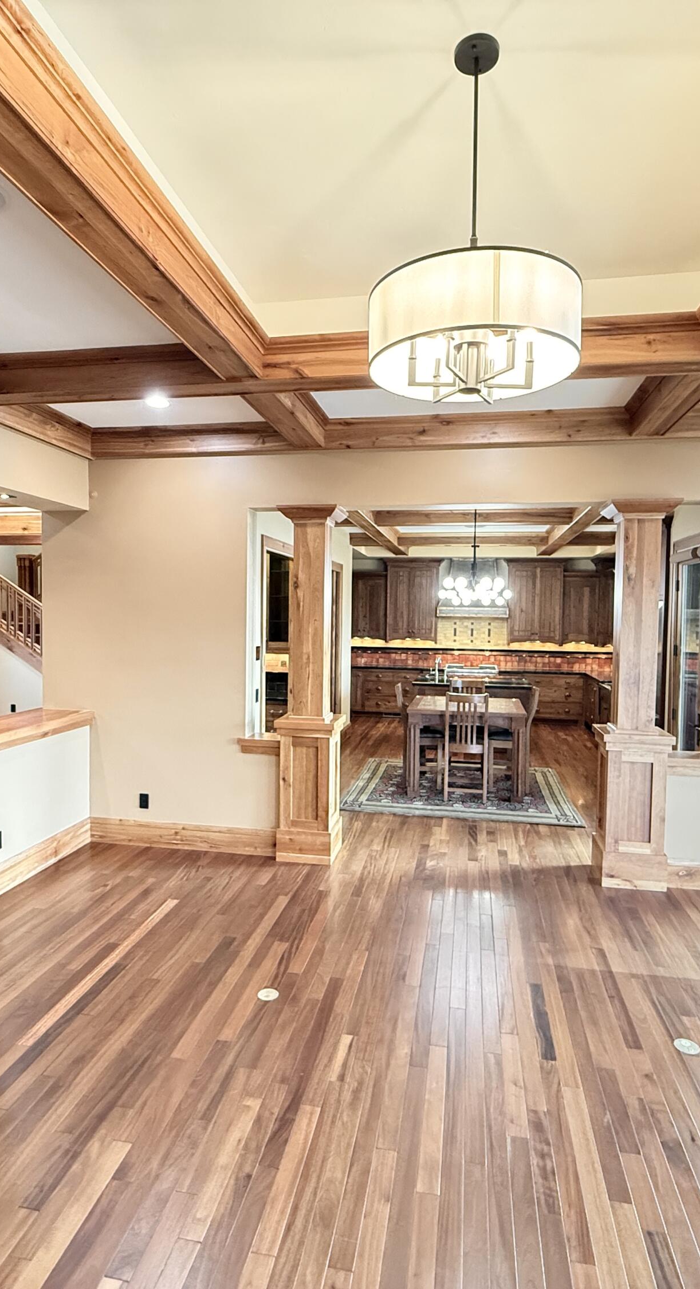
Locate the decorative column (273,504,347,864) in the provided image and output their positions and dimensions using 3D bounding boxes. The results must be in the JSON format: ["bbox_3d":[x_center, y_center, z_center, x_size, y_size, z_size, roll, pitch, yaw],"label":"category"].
[{"bbox_3d":[-0.314,0.312,5.620,0.467,2.786,0.502,1,3,10],"label":"decorative column"}]

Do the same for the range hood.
[{"bbox_3d":[2.346,-1.092,13.204,1.324,1.156,0.611,1,3,10],"label":"range hood"}]

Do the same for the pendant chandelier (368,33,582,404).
[{"bbox_3d":[0.367,-1.245,2.053,0.623,0.965,0.623,1,3,10],"label":"pendant chandelier"}]

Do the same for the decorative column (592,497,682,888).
[{"bbox_3d":[2.122,0.363,5.194,0.485,2.786,0.502,1,3,10],"label":"decorative column"}]

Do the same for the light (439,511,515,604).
[{"bbox_3d":[1.366,-0.978,7.535,0.802,1.117,0.808,1,3,10],"label":"light"}]

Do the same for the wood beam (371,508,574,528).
[{"bbox_3d":[1.553,-1.618,8.790,2.461,0.198,0.256,1,3,10],"label":"wood beam"}]

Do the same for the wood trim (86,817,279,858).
[{"bbox_3d":[-1.382,1.576,5.710,1.631,0.227,0.030,1,3,10],"label":"wood trim"}]

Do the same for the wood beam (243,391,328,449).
[{"bbox_3d":[-0.406,-1.576,4.607,0.207,0.227,1.300,1,3,10],"label":"wood beam"}]

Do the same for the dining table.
[{"bbox_3d":[1.321,1.148,7.877,1.225,0.936,1.280,1,3,10],"label":"dining table"}]

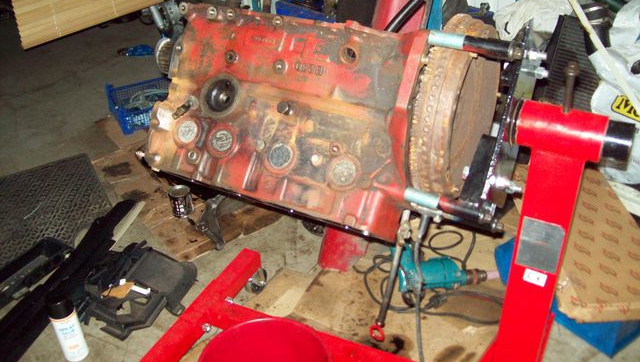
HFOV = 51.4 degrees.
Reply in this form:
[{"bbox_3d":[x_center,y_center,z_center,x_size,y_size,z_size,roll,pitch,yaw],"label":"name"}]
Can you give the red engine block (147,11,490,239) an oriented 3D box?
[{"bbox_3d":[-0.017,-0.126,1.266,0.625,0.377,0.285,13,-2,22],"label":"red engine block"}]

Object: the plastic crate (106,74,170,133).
[{"bbox_3d":[-0.712,-0.364,2.994,0.400,0.118,0.290,-15,34,-22],"label":"plastic crate"}]

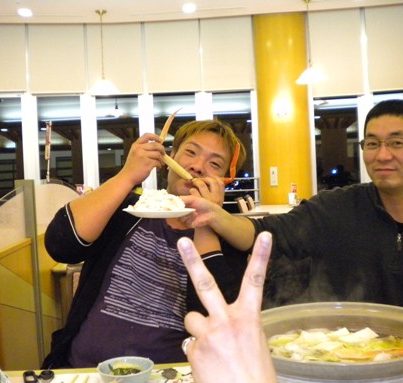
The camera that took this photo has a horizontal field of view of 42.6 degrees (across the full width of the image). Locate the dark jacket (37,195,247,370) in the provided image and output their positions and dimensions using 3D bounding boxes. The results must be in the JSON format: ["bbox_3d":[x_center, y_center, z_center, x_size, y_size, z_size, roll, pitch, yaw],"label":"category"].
[{"bbox_3d":[-0.160,0.302,1.420,0.540,0.570,0.370,6,-1,-6],"label":"dark jacket"}]

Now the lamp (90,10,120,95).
[{"bbox_3d":[-1.069,-1.520,5.650,0.320,0.910,0.320,-3,2,0],"label":"lamp"}]

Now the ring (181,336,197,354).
[{"bbox_3d":[-0.006,0.144,0.475,0.021,0.021,0.005,-7,20,-19],"label":"ring"}]

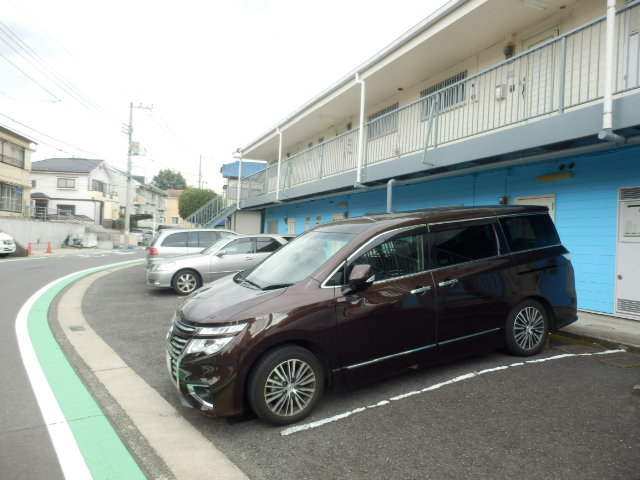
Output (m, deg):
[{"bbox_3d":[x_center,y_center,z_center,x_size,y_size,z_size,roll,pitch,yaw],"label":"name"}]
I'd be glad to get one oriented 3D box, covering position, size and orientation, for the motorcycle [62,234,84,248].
[{"bbox_3d":[-19.722,0.096,35.500,1.700,1.100,0.660,3,-1,-15],"label":"motorcycle"}]

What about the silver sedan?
[{"bbox_3d":[-2.421,0.628,12.736,4.800,1.460,1.790,-3,2,-24],"label":"silver sedan"}]

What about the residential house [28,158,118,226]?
[{"bbox_3d":[-28.000,-5.374,50.400,8.600,7.400,6.000,3,-1,11],"label":"residential house"}]

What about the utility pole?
[{"bbox_3d":[-15.801,-5.498,38.000,2.500,12.500,0.900,2,-1,-3],"label":"utility pole"}]

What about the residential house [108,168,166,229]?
[{"bbox_3d":[-26.300,-4.656,61.500,7.600,8.800,13.500,3,-1,-5],"label":"residential house"}]

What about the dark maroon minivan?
[{"bbox_3d":[0.701,0.600,5.329,4.930,1.810,1.870,-6,3,-25],"label":"dark maroon minivan"}]

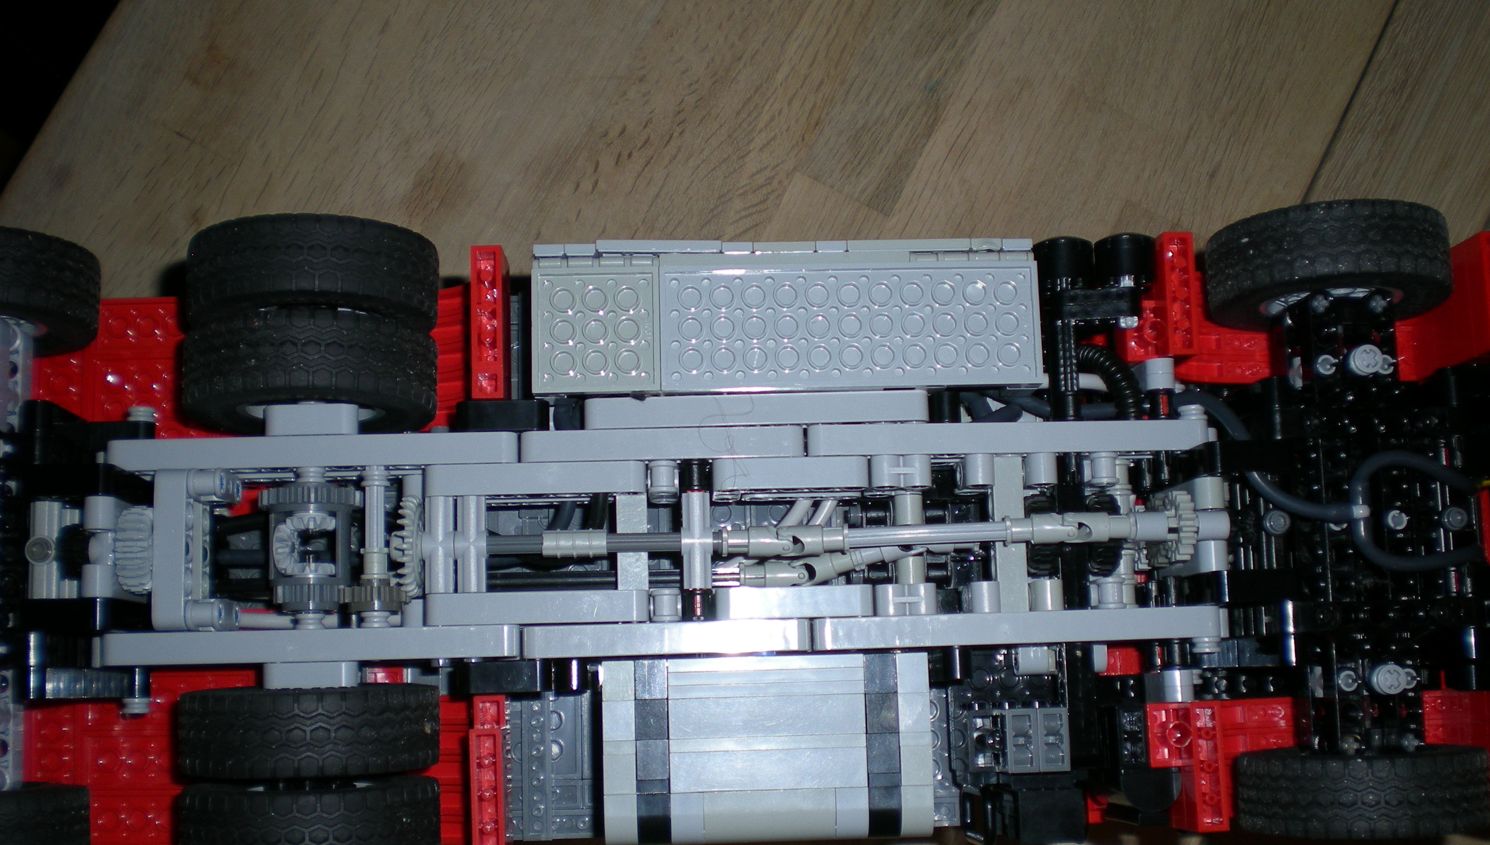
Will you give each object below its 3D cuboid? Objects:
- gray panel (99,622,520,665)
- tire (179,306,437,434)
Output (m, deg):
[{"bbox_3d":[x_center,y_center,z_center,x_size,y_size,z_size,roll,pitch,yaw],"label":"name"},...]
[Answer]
[{"bbox_3d":[-0.107,0.055,0.403,0.104,0.008,0.008,-1,81,-3],"label":"gray panel"},{"bbox_3d":[-0.110,-0.013,0.416,0.062,0.062,0.020,-1,82,-2],"label":"tire"}]

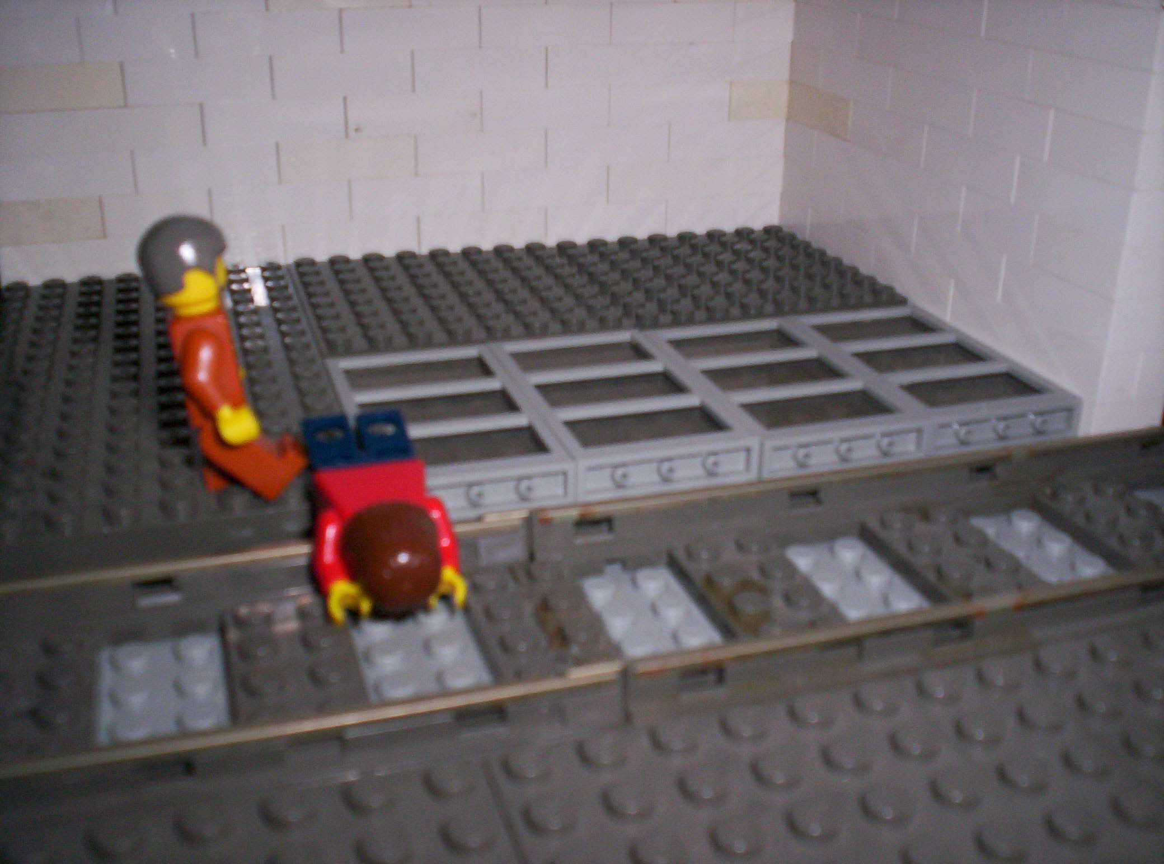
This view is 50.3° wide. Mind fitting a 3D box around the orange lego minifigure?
[{"bbox_3d":[-0.049,-0.011,0.175,0.019,0.041,0.022,-8,24,-7],"label":"orange lego minifigure"}]

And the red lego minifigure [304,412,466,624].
[{"bbox_3d":[-0.029,0.012,0.173,0.022,0.018,0.040,-6,33,-18],"label":"red lego minifigure"}]

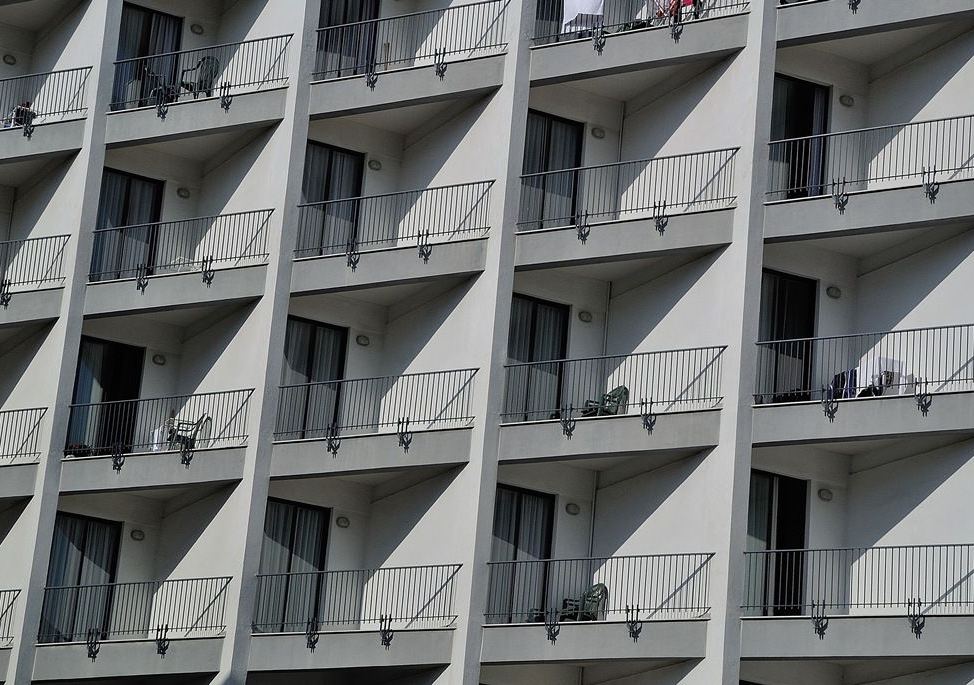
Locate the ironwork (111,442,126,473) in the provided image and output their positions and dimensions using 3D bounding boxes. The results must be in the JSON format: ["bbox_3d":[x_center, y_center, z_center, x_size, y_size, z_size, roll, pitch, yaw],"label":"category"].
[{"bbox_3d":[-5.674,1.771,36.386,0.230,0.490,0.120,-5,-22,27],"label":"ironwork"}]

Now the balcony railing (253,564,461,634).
[{"bbox_3d":[-1.936,3.789,34.601,3.479,0.887,0.080,-4,-17,27],"label":"balcony railing"}]

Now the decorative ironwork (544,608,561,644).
[{"bbox_3d":[0.905,3.958,32.990,0.200,0.490,0.100,-4,-17,27],"label":"decorative ironwork"}]

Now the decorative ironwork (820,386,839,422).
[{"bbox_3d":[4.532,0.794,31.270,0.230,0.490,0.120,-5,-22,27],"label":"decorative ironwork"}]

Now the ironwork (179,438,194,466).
[{"bbox_3d":[-4.677,1.700,36.693,0.200,0.490,0.100,-4,-17,27],"label":"ironwork"}]

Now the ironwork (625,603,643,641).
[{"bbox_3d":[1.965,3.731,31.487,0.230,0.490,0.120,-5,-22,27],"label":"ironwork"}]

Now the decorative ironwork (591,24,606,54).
[{"bbox_3d":[1.654,-4.529,35.267,0.200,0.490,0.100,-4,-17,27],"label":"decorative ironwork"}]

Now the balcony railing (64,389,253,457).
[{"bbox_3d":[-5.063,1.271,36.281,3.450,0.890,0.080,-5,-22,27],"label":"balcony railing"}]

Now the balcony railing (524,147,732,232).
[{"bbox_3d":[1.994,-2.167,33.843,3.470,0.890,0.080,-5,-22,27],"label":"balcony railing"}]

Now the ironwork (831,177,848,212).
[{"bbox_3d":[4.877,-2.059,32.760,0.200,0.490,0.100,-4,-17,27],"label":"ironwork"}]

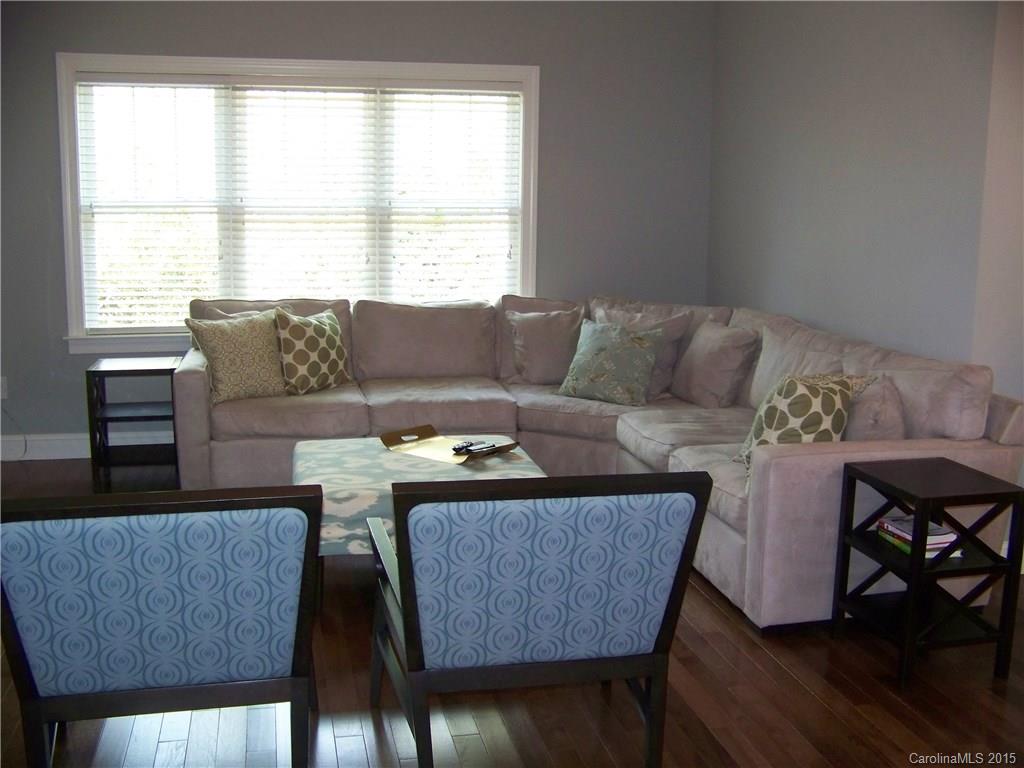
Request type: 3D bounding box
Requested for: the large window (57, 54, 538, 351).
[{"bbox_3d":[-1.125,-1.001,6.024,2.638,1.586,0.120,-2,10,-13],"label":"large window"}]

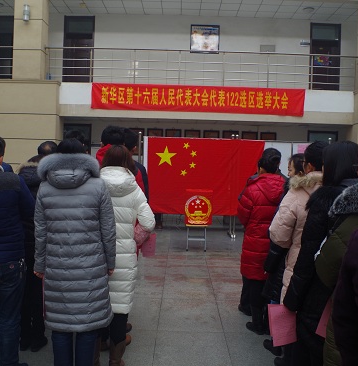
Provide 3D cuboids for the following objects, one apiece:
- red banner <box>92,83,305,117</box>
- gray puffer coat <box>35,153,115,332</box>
[{"bbox_3d":[0.532,-2.277,11.300,5.780,0.720,0.050,2,3,0],"label":"red banner"},{"bbox_3d":[-0.668,0.372,2.660,0.500,1.120,0.360,2,3,0],"label":"gray puffer coat"}]

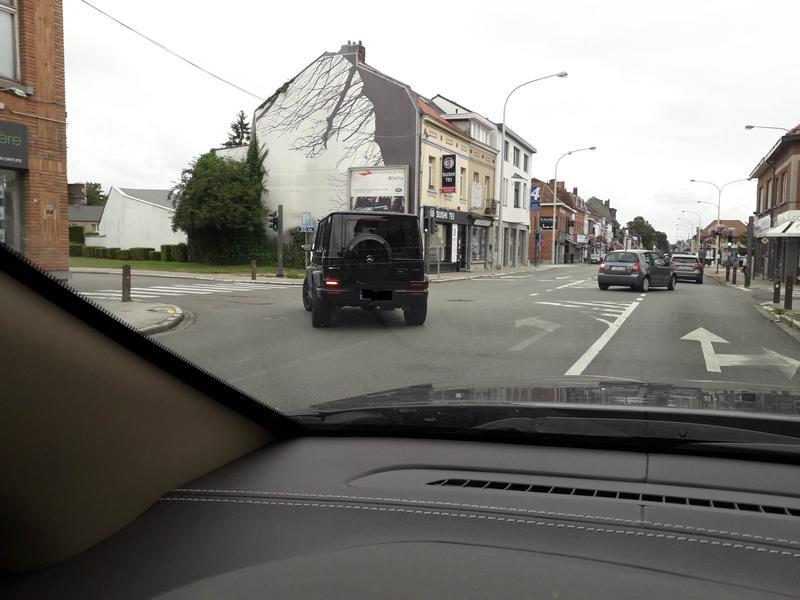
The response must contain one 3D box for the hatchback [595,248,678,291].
[{"bbox_3d":[9.011,-1.109,23.316,3.680,1.470,1.680,-4,7,-44],"label":"hatchback"}]

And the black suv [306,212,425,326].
[{"bbox_3d":[-0.792,-0.623,12.284,2.000,1.970,4.800,0,5,-11],"label":"black suv"}]

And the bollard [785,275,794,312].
[{"bbox_3d":[9.136,-0.161,14.618,0.165,0.784,0.165,1,5,0],"label":"bollard"}]

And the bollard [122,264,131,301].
[{"bbox_3d":[-6.111,-0.367,13.907,0.165,0.813,0.165,1,5,0],"label":"bollard"}]

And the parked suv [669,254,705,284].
[{"bbox_3d":[15.182,-1.716,33.179,1.800,1.560,4.300,3,5,24],"label":"parked suv"}]

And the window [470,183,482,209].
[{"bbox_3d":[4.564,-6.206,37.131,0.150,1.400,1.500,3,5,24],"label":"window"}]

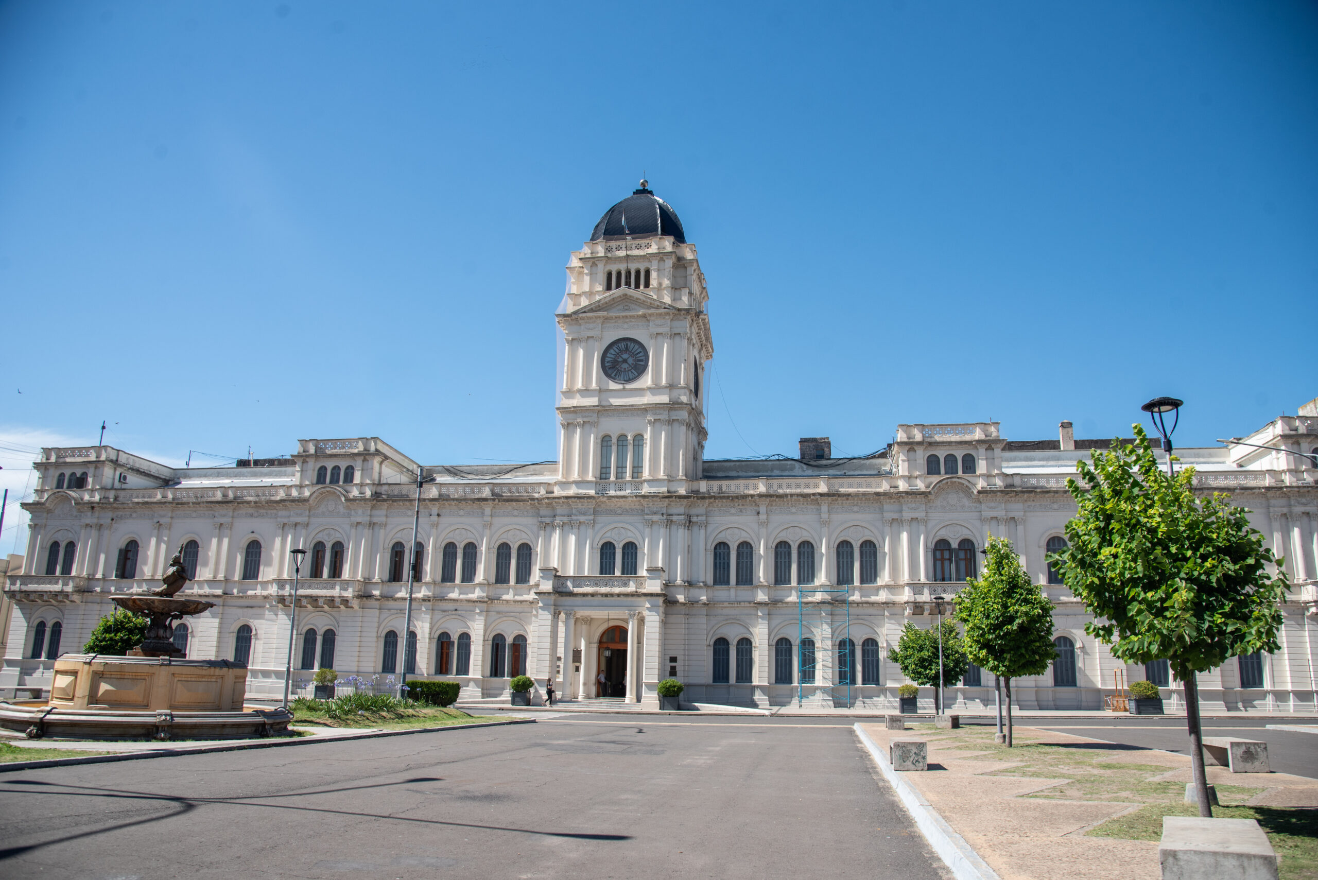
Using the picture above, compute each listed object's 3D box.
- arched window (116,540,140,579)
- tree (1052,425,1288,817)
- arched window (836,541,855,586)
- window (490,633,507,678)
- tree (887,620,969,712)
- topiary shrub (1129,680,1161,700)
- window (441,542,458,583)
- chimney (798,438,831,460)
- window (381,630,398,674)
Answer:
[{"bbox_3d":[-38.799,8.730,64.173,1.320,2.880,0.300,-1,-14,10],"label":"arched window"},{"bbox_3d":[5.232,1.770,8.853,2.350,3.919,2.300,-1,-14,10],"label":"tree"},{"bbox_3d":[11.678,7.702,55.003,1.070,2.760,0.300,-1,-14,10],"label":"arched window"},{"bbox_3d":[-10.522,14.113,57.601,1.070,2.800,0.300,-1,-14,10],"label":"window"},{"bbox_3d":[10.417,8.864,34.000,3.100,3.800,3.100,-1,-15,10],"label":"tree"},{"bbox_3d":[26.491,13.638,47.900,1.650,1.050,1.350,-1,-14,10],"label":"topiary shrub"},{"bbox_3d":[-13.803,8.063,57.835,0.979,2.643,0.250,-1,-14,8],"label":"window"},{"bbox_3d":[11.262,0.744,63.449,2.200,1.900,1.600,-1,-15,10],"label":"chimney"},{"bbox_3d":[-17.259,13.565,56.331,1.030,2.730,0.300,-1,-15,10],"label":"window"}]

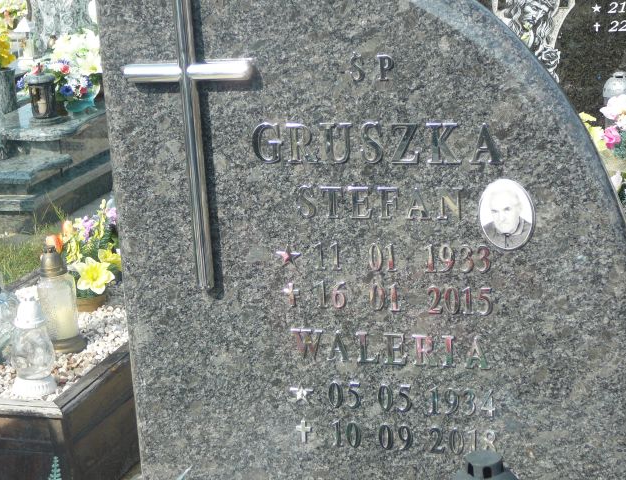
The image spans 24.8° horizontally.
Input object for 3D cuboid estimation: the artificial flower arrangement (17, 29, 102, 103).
[{"bbox_3d":[-1.167,-0.807,6.660,0.390,0.350,0.340,1,16,20],"label":"artificial flower arrangement"}]

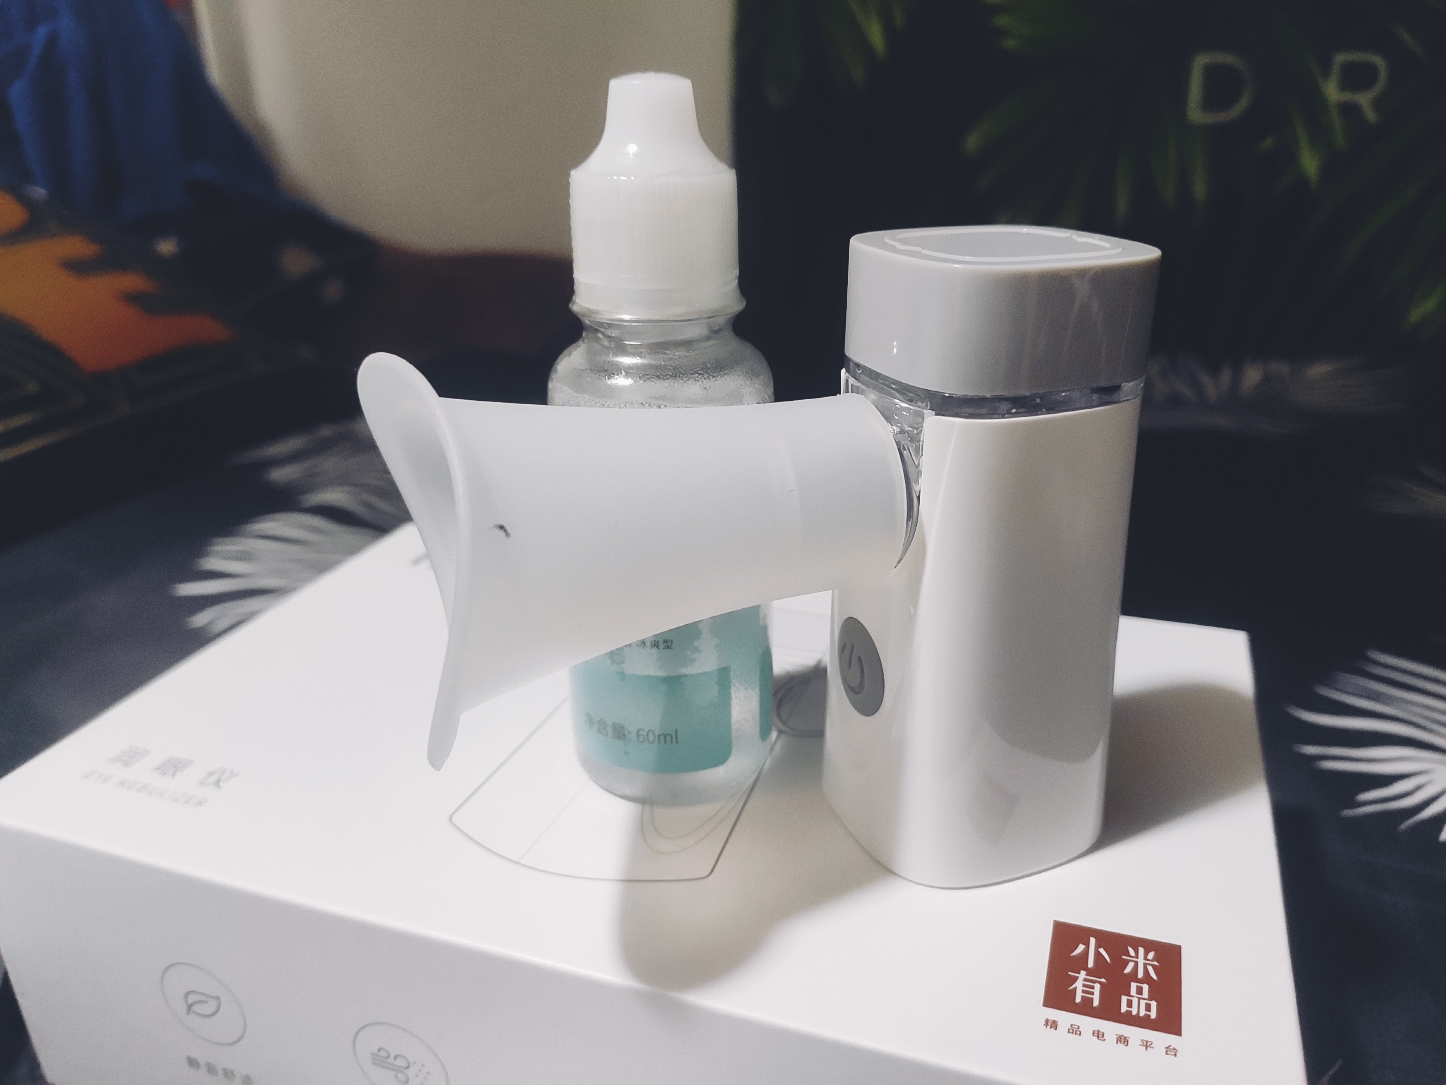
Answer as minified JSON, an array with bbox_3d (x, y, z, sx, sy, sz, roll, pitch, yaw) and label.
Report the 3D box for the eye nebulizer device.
[{"bbox_3d":[0.009,0.006,0.161,0.108,0.094,0.044,-9,24,-18],"label":"eye nebulizer device"}]

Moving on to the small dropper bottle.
[{"bbox_3d":[-0.010,-0.014,0.180,0.036,0.117,0.036,-1,23,0],"label":"small dropper bottle"}]

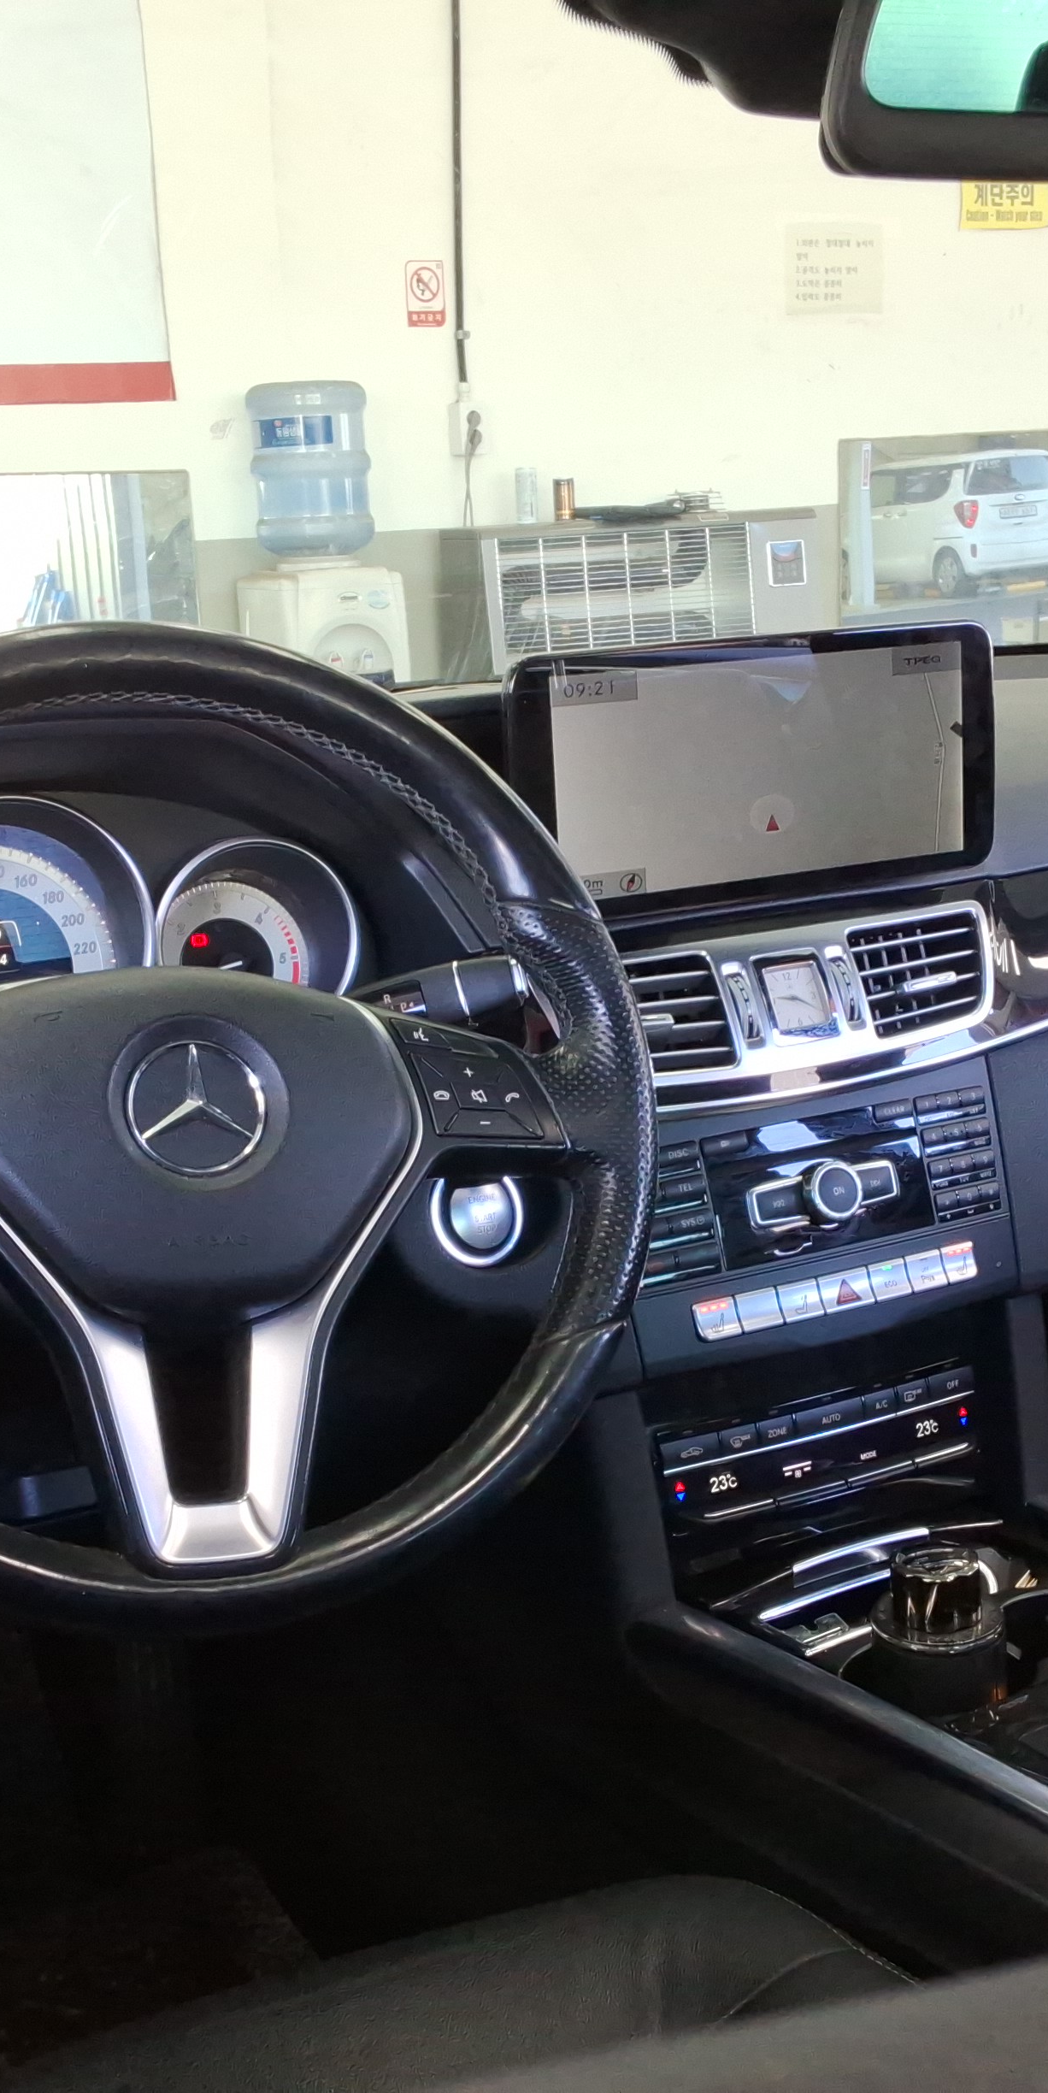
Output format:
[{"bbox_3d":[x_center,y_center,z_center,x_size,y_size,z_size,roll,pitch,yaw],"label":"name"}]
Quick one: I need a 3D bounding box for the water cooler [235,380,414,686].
[{"bbox_3d":[-0.452,-0.793,5.217,0.285,1.420,0.310,-10,16,-28],"label":"water cooler"}]

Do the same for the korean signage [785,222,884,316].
[{"bbox_3d":[0.775,-1.933,5.620,0.288,0.213,0.010,-8,15,-21],"label":"korean signage"}]

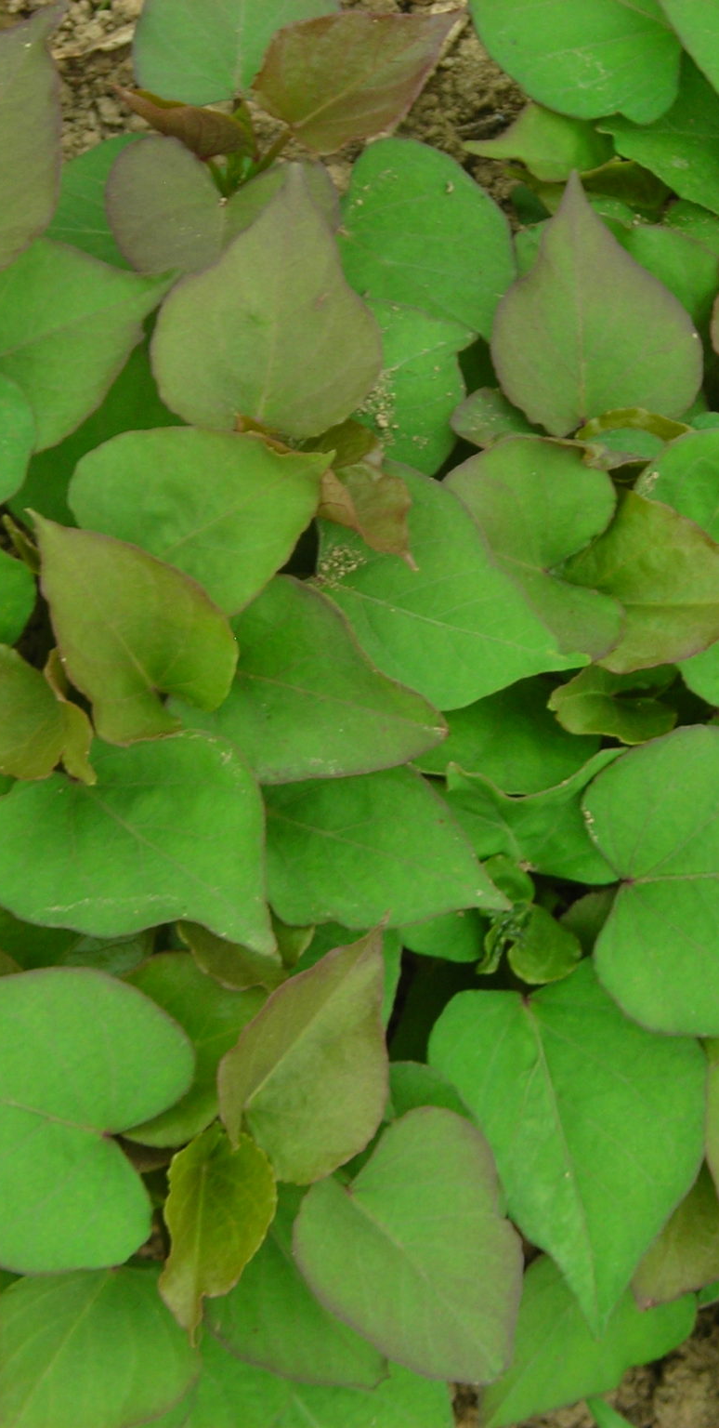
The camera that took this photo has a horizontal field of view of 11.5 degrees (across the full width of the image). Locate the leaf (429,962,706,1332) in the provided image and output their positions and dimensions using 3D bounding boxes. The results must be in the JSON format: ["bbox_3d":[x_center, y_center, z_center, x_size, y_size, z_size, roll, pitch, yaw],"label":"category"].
[{"bbox_3d":[0.054,0.104,0.859,0.063,0.024,0.088,-11,77,-2],"label":"leaf"}]

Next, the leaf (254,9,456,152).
[{"bbox_3d":[-0.001,-0.193,1.084,0.067,0.020,0.045,-33,70,-7],"label":"leaf"}]

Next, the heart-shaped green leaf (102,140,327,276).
[{"bbox_3d":[-0.043,-0.152,1.106,0.073,0.020,0.076,2,57,2],"label":"heart-shaped green leaf"}]

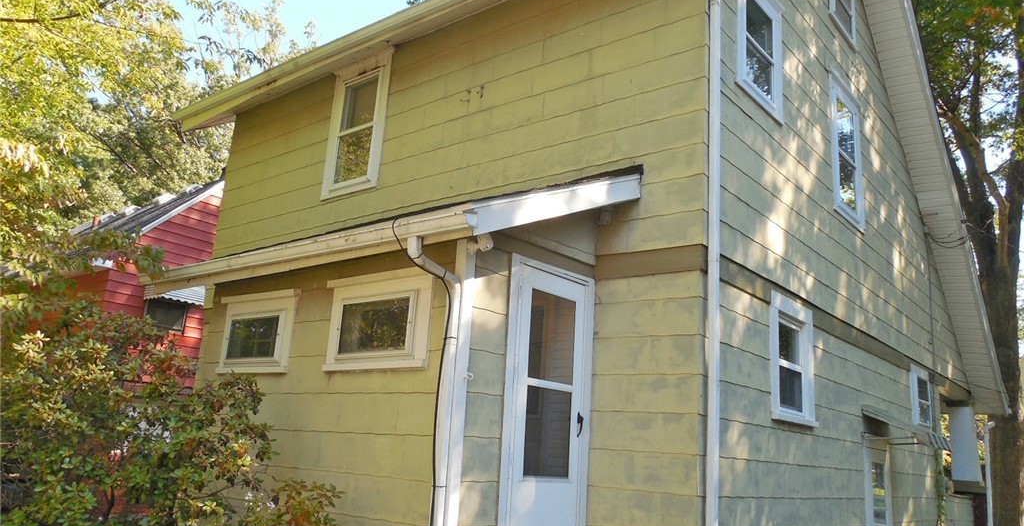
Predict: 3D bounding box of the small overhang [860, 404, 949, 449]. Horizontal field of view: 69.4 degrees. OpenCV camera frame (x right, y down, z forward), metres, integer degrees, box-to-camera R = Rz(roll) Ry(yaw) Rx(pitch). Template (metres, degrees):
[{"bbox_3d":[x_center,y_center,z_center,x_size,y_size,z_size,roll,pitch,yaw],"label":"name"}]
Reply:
[{"bbox_3d":[4.308,1.803,8.060,0.616,0.396,1.129,-8,-18,39],"label":"small overhang"}]

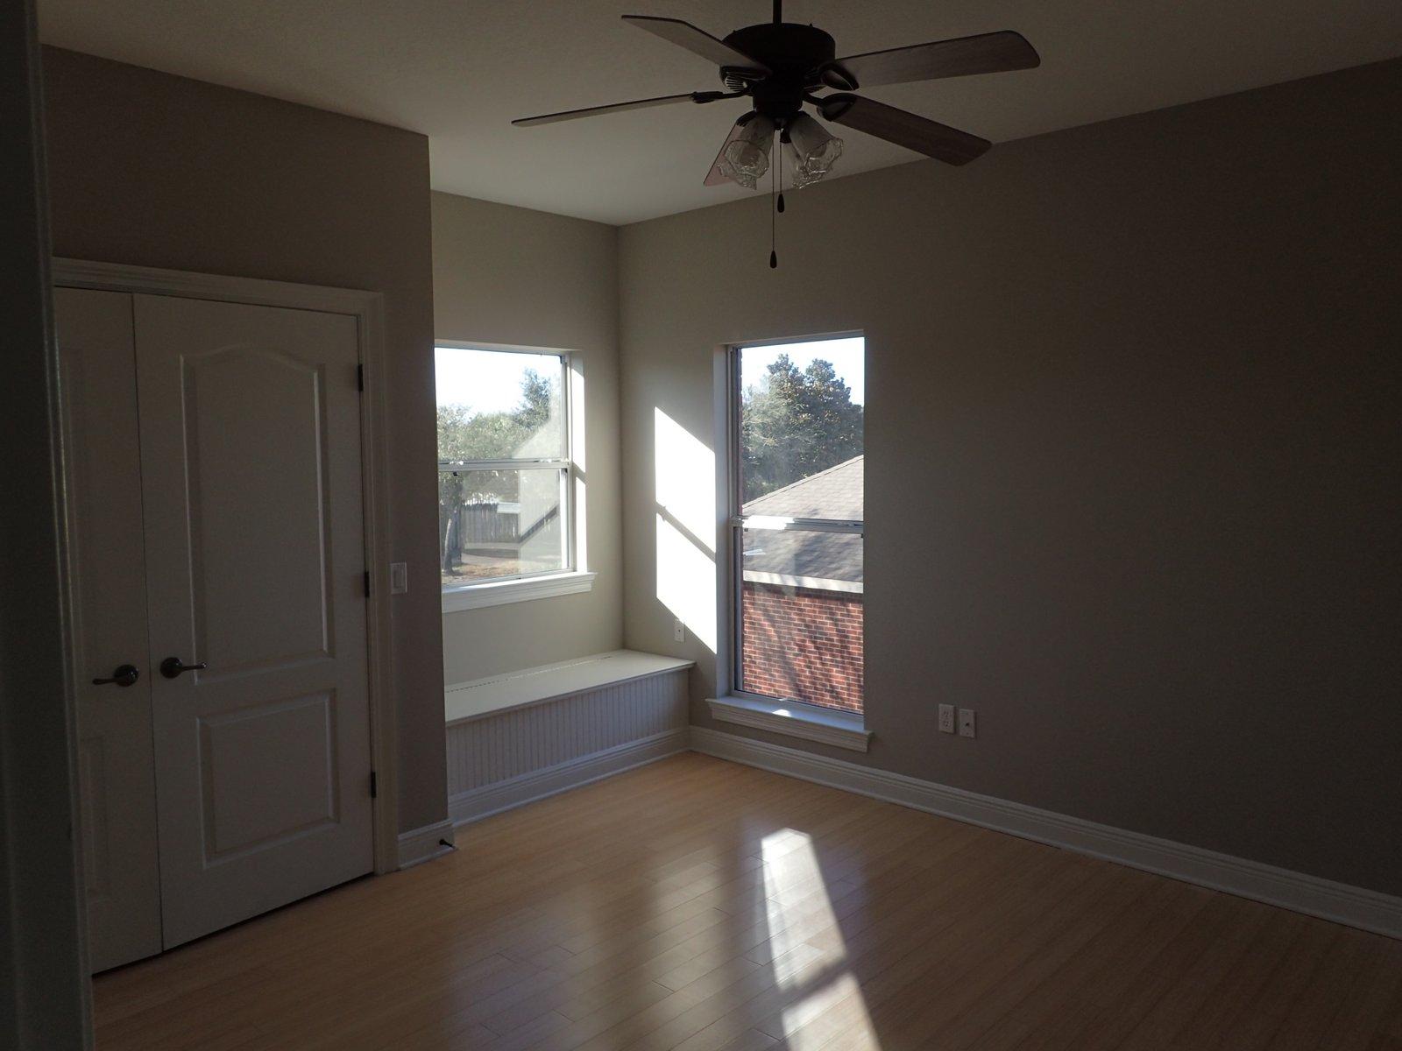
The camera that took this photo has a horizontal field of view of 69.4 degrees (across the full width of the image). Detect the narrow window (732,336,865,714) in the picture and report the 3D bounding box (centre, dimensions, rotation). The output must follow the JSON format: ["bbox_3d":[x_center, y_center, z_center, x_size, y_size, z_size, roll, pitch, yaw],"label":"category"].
[{"bbox_3d":[0.475,0.010,4.811,0.854,1.755,0.085,4,6,41],"label":"narrow window"}]

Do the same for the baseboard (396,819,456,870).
[{"bbox_3d":[-1.053,1.217,3.904,0.025,0.124,0.242,4,6,41],"label":"baseboard"}]

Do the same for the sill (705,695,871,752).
[{"bbox_3d":[0.418,0.941,4.809,0.936,0.100,0.137,4,6,41],"label":"sill"}]

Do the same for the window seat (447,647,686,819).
[{"bbox_3d":[-0.740,0.973,4.788,0.504,0.471,1.546,4,6,41],"label":"window seat"}]

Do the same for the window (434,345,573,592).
[{"bbox_3d":[-0.997,-0.301,4.969,0.085,1.141,0.926,4,6,41],"label":"window"}]

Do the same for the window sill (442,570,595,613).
[{"bbox_3d":[-0.904,0.322,4.942,0.151,0.099,0.989,4,6,41],"label":"window sill"}]

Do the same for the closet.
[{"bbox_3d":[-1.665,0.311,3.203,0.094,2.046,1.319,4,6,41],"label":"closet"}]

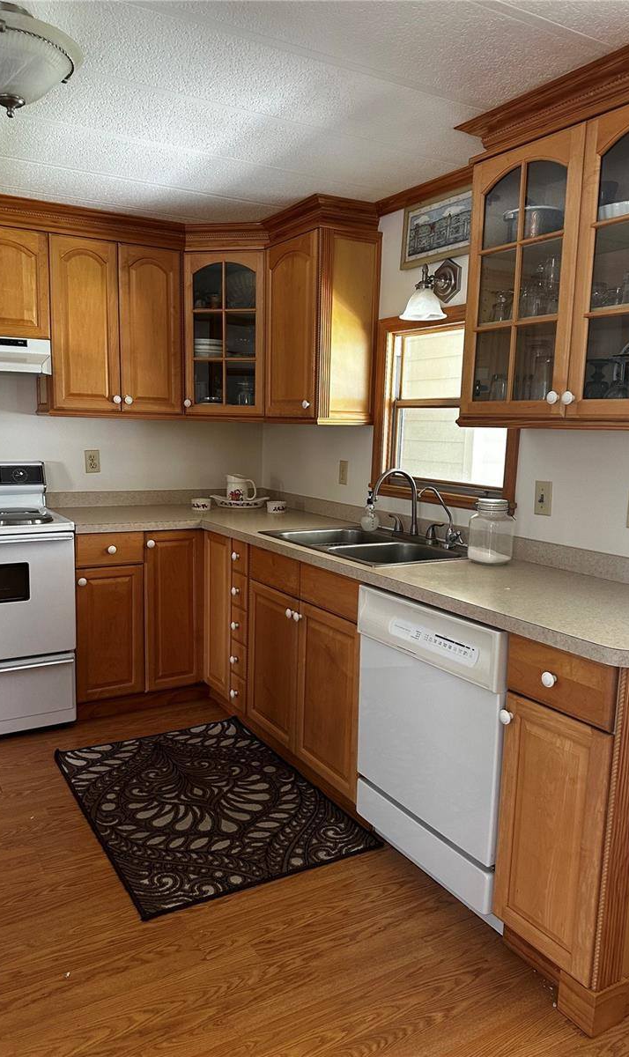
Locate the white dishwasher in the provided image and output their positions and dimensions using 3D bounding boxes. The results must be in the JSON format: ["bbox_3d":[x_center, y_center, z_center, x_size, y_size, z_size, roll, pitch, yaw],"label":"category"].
[{"bbox_3d":[0.536,0.620,2.248,0.600,0.857,0.605,-3,9,-30],"label":"white dishwasher"}]

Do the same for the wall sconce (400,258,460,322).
[{"bbox_3d":[0.425,-0.913,2.770,0.209,0.230,0.176,-3,9,-31],"label":"wall sconce"}]

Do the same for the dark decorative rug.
[{"bbox_3d":[-0.422,0.964,2.673,0.789,0.010,1.169,-3,9,-31],"label":"dark decorative rug"}]

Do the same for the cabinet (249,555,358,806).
[{"bbox_3d":[0.188,0.484,2.892,0.600,0.795,0.880,-3,9,-30],"label":"cabinet"}]

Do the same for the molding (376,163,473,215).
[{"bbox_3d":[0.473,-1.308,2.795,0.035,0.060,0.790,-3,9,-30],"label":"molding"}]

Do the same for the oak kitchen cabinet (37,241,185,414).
[{"bbox_3d":[-0.991,-0.932,3.531,0.613,0.783,0.340,-3,9,-31],"label":"oak kitchen cabinet"}]

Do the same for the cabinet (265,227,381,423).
[{"bbox_3d":[0.016,-0.879,3.342,0.315,0.805,0.487,-3,9,-30],"label":"cabinet"}]

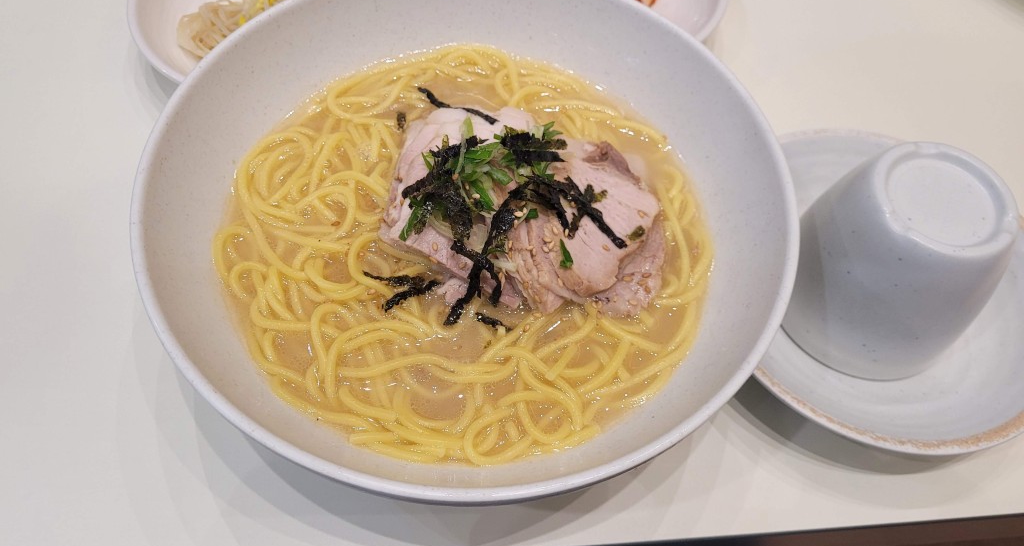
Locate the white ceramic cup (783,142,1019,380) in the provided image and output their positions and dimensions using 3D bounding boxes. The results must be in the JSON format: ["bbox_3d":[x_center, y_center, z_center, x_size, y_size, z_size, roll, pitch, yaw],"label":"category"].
[{"bbox_3d":[0.147,-0.008,0.294,0.079,0.069,0.079,2,59,-3],"label":"white ceramic cup"}]

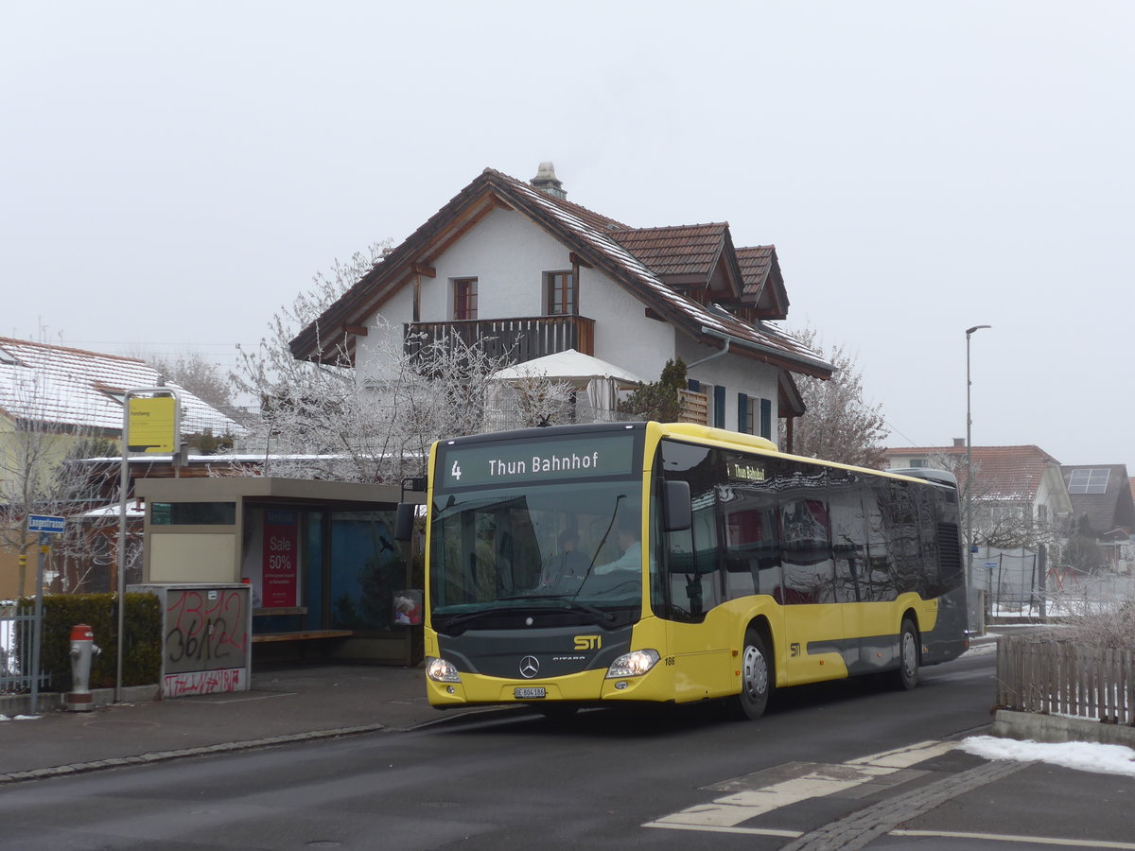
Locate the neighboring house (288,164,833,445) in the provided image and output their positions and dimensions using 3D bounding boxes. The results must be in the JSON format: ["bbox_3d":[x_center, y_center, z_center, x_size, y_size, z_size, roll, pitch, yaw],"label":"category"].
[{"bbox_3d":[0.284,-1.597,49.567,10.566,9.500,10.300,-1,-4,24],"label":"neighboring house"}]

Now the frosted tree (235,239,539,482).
[{"bbox_3d":[-3.110,0.476,32.538,4.700,6.500,4.400,0,-4,0],"label":"frosted tree"}]

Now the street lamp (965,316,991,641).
[{"bbox_3d":[9.805,1.247,46.022,0.660,7.328,0.270,-1,-4,25],"label":"street lamp"}]

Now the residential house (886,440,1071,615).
[{"bbox_3d":[18.714,4.575,87.898,7.800,7.600,8.300,-1,-4,23],"label":"residential house"}]

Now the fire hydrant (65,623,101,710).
[{"bbox_3d":[-5.158,2.581,20.626,0.330,0.902,0.340,-3,-5,42],"label":"fire hydrant"}]

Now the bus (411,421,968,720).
[{"bbox_3d":[2.221,1.830,23.526,2.600,3.070,12.130,-3,-5,25],"label":"bus"}]

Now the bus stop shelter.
[{"bbox_3d":[-3.770,2.150,27.180,2.160,2.630,4.650,-1,-4,25],"label":"bus stop shelter"}]

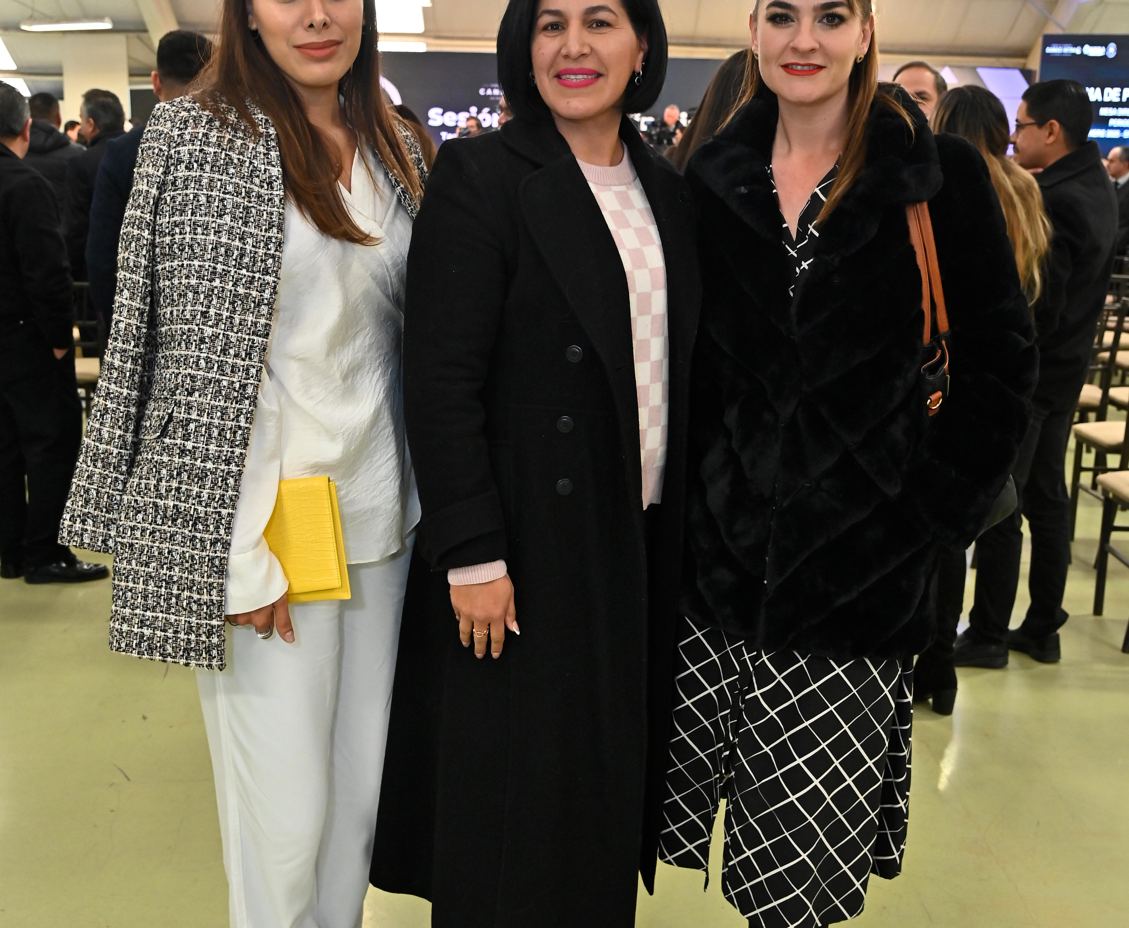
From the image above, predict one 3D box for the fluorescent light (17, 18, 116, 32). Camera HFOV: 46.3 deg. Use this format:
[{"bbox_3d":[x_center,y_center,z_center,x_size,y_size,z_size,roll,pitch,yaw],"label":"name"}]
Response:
[{"bbox_3d":[-6.384,-5.623,16.900,1.230,0.110,0.250,3,11,8],"label":"fluorescent light"}]

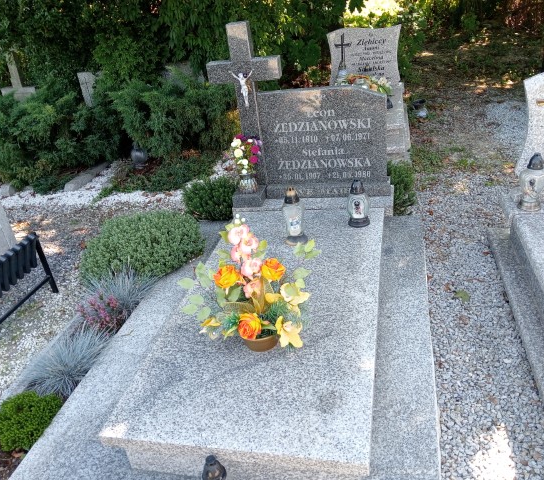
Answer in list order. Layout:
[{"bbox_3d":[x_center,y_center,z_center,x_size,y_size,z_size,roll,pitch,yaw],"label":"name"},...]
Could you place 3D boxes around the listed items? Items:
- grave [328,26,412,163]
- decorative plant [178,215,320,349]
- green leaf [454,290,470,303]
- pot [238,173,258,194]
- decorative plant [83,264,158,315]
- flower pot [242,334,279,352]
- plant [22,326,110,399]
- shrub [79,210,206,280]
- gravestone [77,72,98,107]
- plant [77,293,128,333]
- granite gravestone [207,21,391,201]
[{"bbox_3d":[0.900,-1.406,4.900,0.830,1.000,1.400,0,27,14],"label":"grave"},{"bbox_3d":[-0.074,0.163,1.772,0.470,0.440,0.340,0,28,15],"label":"decorative plant"},{"bbox_3d":[0.923,0.275,2.516,0.075,0.020,0.085,0,27,14],"label":"green leaf"},{"bbox_3d":[-0.137,-0.309,2.780,0.092,0.105,0.092,0,28,15],"label":"pot"},{"bbox_3d":[-0.733,0.195,2.424,0.370,0.200,0.320,0,28,15],"label":"decorative plant"},{"bbox_3d":[-0.034,0.365,1.932,0.125,0.062,0.125,-6,26,3],"label":"flower pot"},{"bbox_3d":[-0.909,0.508,2.238,0.310,0.190,0.330,0,27,14],"label":"plant"},{"bbox_3d":[-0.716,-0.013,2.775,0.670,0.240,0.520,0,28,15],"label":"shrub"},{"bbox_3d":[-2.372,-1.876,6.767,0.300,0.620,0.120,0,27,14],"label":"gravestone"},{"bbox_3d":[-0.777,0.306,2.298,0.235,0.150,0.200,0,28,15],"label":"plant"},{"bbox_3d":[0.152,-0.669,2.773,0.952,0.966,0.237,0,30,14],"label":"granite gravestone"}]

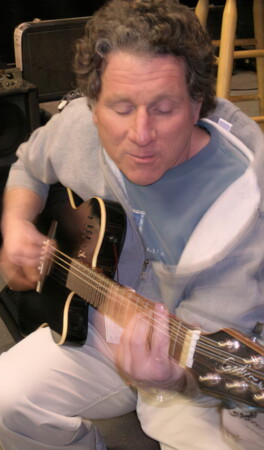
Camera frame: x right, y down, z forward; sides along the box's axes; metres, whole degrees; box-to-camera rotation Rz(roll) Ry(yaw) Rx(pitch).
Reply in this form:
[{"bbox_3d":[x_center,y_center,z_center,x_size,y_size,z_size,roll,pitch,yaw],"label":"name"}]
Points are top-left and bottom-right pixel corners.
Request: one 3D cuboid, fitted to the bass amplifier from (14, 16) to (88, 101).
[{"bbox_3d":[-0.402,-0.980,3.450,0.540,0.430,0.240,-11,25,-17],"label":"bass amplifier"}]

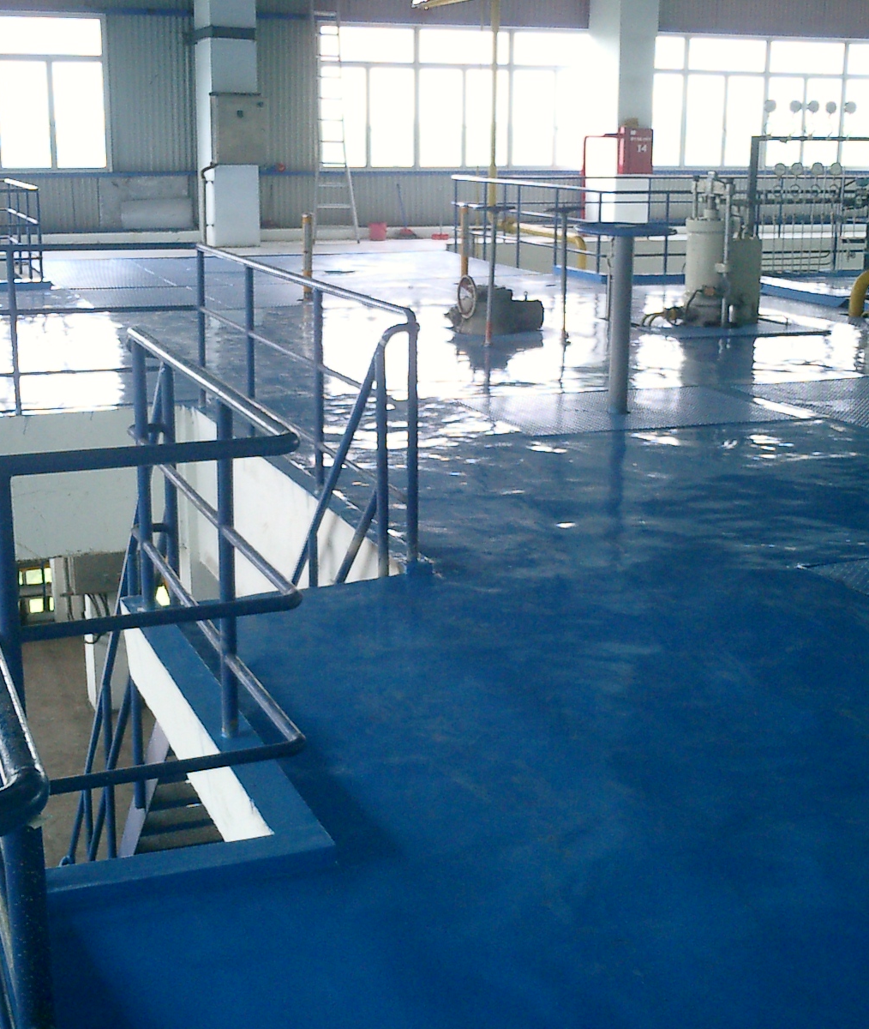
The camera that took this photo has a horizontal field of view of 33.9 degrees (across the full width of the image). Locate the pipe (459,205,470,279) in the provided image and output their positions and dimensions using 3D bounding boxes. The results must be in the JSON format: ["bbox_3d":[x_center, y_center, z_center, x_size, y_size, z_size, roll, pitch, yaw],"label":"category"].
[{"bbox_3d":[0.338,-2.954,15.669,0.088,0.856,0.088,-5,16,-22],"label":"pipe"}]

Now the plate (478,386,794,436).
[{"bbox_3d":[1.138,-0.646,8.705,1.720,0.020,1.190,-6,16,-22],"label":"plate"}]

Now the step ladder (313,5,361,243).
[{"bbox_3d":[-1.507,-5.781,21.154,0.704,3.440,0.384,-5,16,-22],"label":"step ladder"}]

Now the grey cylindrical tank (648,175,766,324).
[{"bbox_3d":[2.400,-2.359,12.672,0.944,1.312,0.544,-5,16,-22],"label":"grey cylindrical tank"}]

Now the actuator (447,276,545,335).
[{"bbox_3d":[0.541,-1.775,11.985,0.704,0.480,0.432,-5,16,-22],"label":"actuator"}]

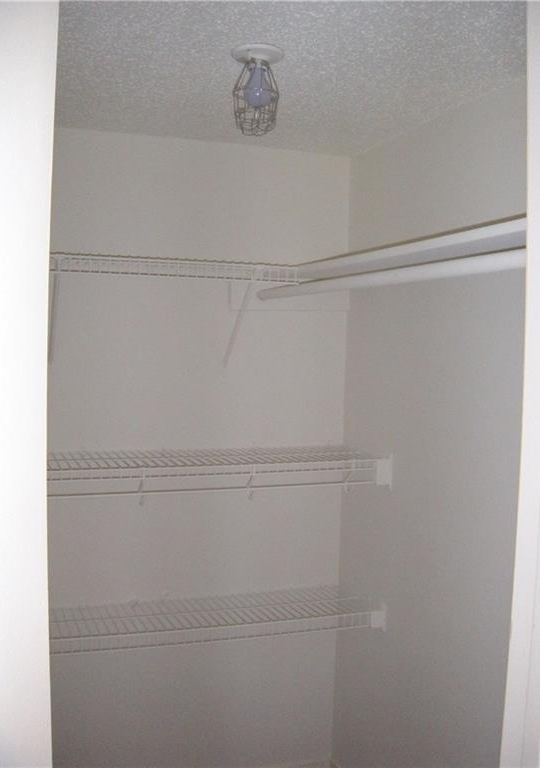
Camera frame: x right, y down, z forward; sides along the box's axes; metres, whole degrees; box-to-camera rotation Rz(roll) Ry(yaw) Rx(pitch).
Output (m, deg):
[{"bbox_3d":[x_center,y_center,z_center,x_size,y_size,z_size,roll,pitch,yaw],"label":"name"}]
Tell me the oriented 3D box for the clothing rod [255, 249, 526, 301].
[{"bbox_3d":[0.196,-0.237,1.789,0.030,0.030,1.328,0,3,-19],"label":"clothing rod"}]

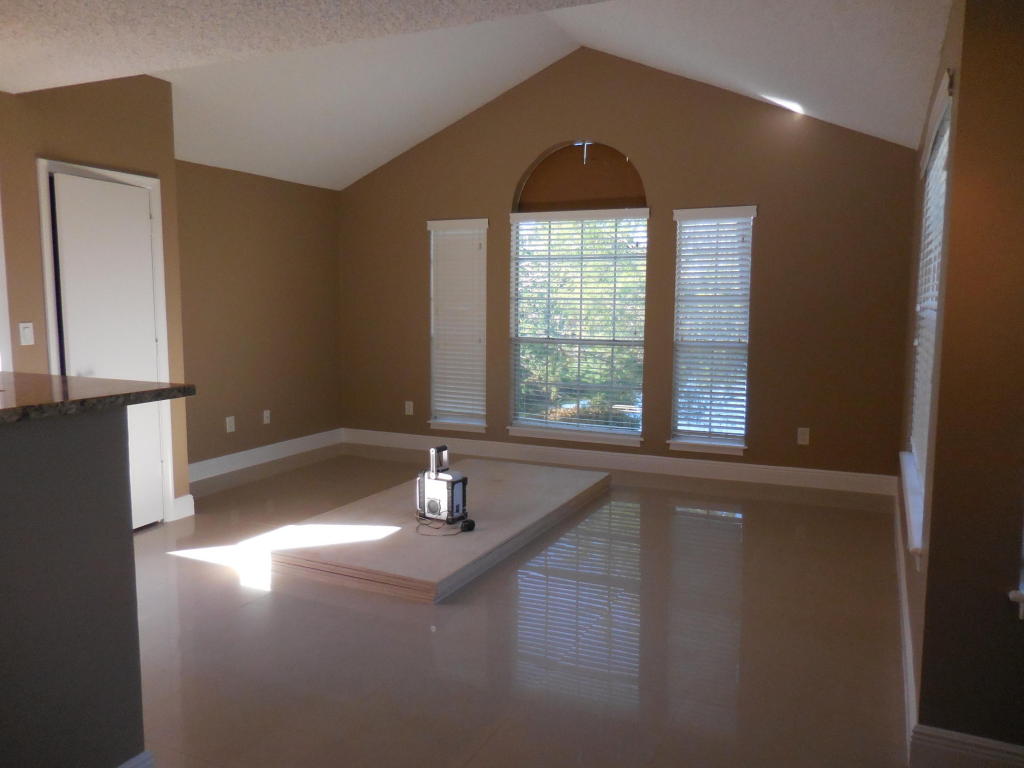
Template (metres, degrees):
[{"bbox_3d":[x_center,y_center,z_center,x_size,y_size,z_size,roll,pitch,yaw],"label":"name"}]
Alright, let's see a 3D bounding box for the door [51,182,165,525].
[{"bbox_3d":[-2.267,-0.132,4.216,0.037,2.013,0.590,2,6,22],"label":"door"}]

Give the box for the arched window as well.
[{"bbox_3d":[0.543,-0.748,6.132,1.208,2.446,0.140,3,6,27],"label":"arched window"}]

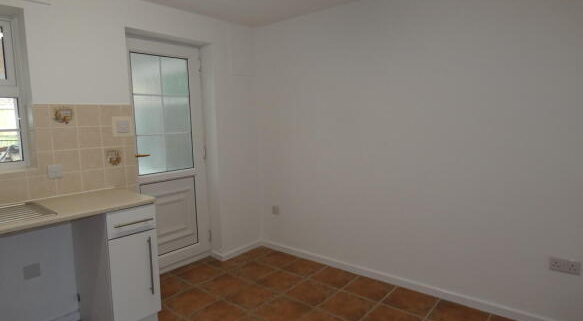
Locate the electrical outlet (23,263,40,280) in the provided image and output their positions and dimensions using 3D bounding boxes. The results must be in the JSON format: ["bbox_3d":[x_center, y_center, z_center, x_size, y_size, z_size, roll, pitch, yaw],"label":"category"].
[{"bbox_3d":[-1.670,0.716,2.171,0.012,0.087,0.087,3,7,40],"label":"electrical outlet"}]

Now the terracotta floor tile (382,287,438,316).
[{"bbox_3d":[0.891,1.067,2.540,0.327,0.010,0.327,3,7,40],"label":"terracotta floor tile"}]

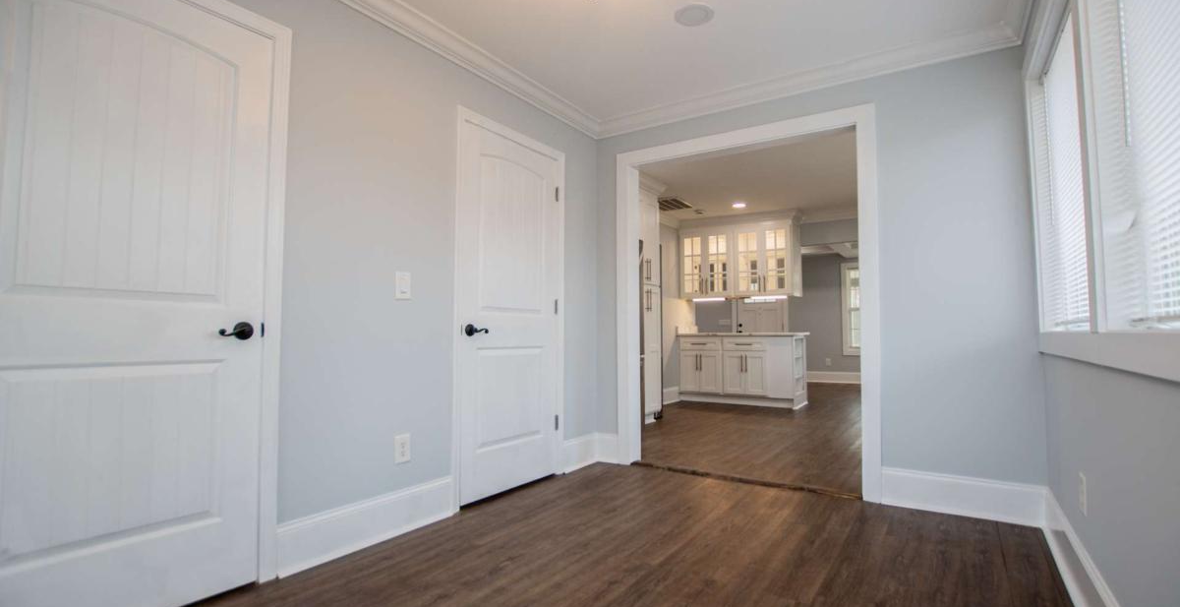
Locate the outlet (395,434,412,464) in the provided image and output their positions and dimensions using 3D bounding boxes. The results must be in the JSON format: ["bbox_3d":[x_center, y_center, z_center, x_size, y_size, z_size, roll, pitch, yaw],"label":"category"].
[{"bbox_3d":[-0.869,0.675,2.284,0.010,0.118,0.075,-3,-4,37],"label":"outlet"}]

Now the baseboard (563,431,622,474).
[{"bbox_3d":[0.015,1.022,3.313,0.173,0.189,0.398,-3,-4,37],"label":"baseboard"}]

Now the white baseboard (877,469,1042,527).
[{"bbox_3d":[1.865,0.974,2.483,0.664,0.189,0.030,-2,-4,30],"label":"white baseboard"}]

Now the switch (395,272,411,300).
[{"bbox_3d":[-0.877,-0.084,2.316,0.012,0.118,0.075,-3,-4,37],"label":"switch"}]

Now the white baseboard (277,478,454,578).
[{"bbox_3d":[-0.927,0.953,2.173,0.030,0.189,0.805,-3,-4,37],"label":"white baseboard"}]

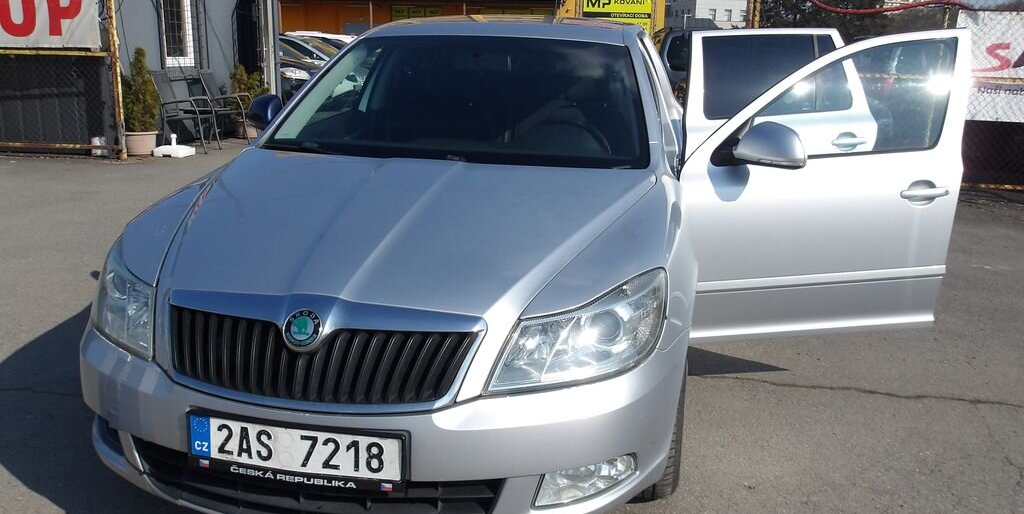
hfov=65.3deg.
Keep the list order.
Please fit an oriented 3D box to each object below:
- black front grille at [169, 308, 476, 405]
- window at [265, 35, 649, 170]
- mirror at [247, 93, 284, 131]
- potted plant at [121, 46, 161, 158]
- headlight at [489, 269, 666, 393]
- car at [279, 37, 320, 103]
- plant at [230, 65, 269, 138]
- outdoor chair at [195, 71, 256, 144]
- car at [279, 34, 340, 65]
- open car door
[{"bbox_3d":[-0.483,0.232,1.867,0.785,0.165,0.150,4,17,11],"label":"black front grille"},{"bbox_3d":[-0.163,-0.648,3.089,1.430,0.130,0.850,4,44,11],"label":"window"},{"bbox_3d":[-1.018,-0.629,3.448,0.220,0.165,0.140,4,17,11],"label":"mirror"},{"bbox_3d":[-4.212,-1.767,9.044,0.440,1.200,0.440,1,15,0],"label":"potted plant"},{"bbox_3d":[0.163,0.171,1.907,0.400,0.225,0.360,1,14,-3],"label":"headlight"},{"bbox_3d":[-5.260,-3.640,15.739,4.400,1.500,1.800,9,17,27],"label":"car"},{"bbox_3d":[-3.697,-2.197,11.250,0.520,1.030,0.500,4,15,11],"label":"plant"},{"bbox_3d":[-3.660,-1.988,10.567,0.660,0.880,0.560,4,15,9],"label":"outdoor chair"},{"bbox_3d":[-4.311,-4.152,17.820,4.350,1.480,1.780,9,17,27],"label":"car"},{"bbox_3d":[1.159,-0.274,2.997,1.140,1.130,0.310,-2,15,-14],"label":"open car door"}]

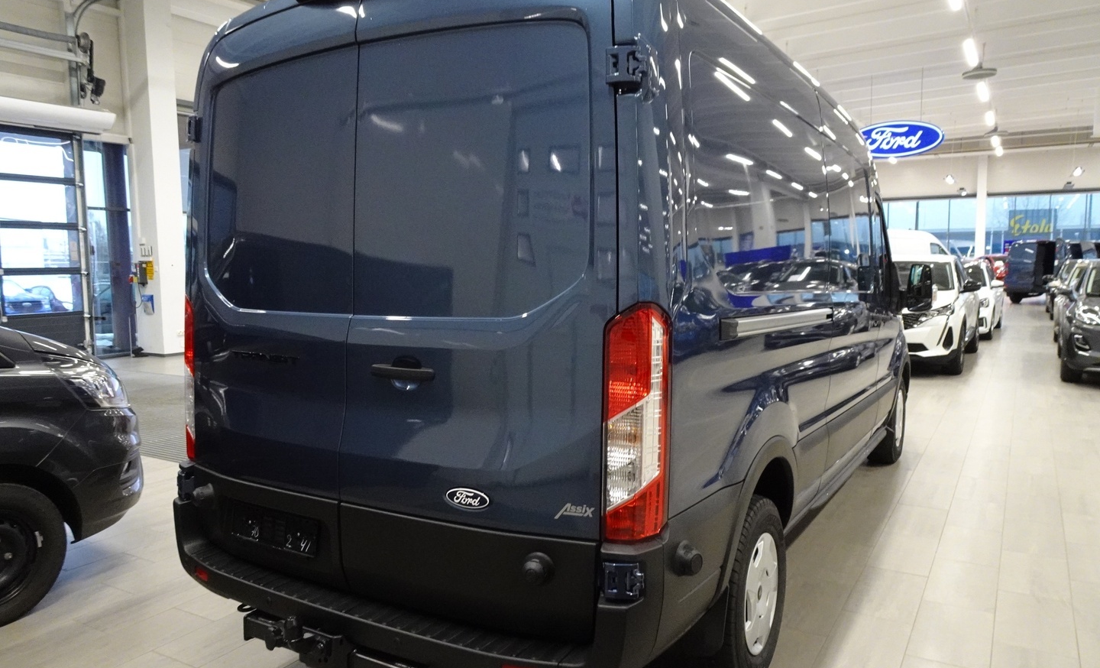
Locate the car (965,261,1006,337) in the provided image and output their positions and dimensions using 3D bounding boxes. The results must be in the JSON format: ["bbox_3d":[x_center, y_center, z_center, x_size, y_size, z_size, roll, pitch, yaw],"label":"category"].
[{"bbox_3d":[8.420,-0.802,16.084,1.820,1.560,4.350,2,6,33],"label":"car"}]

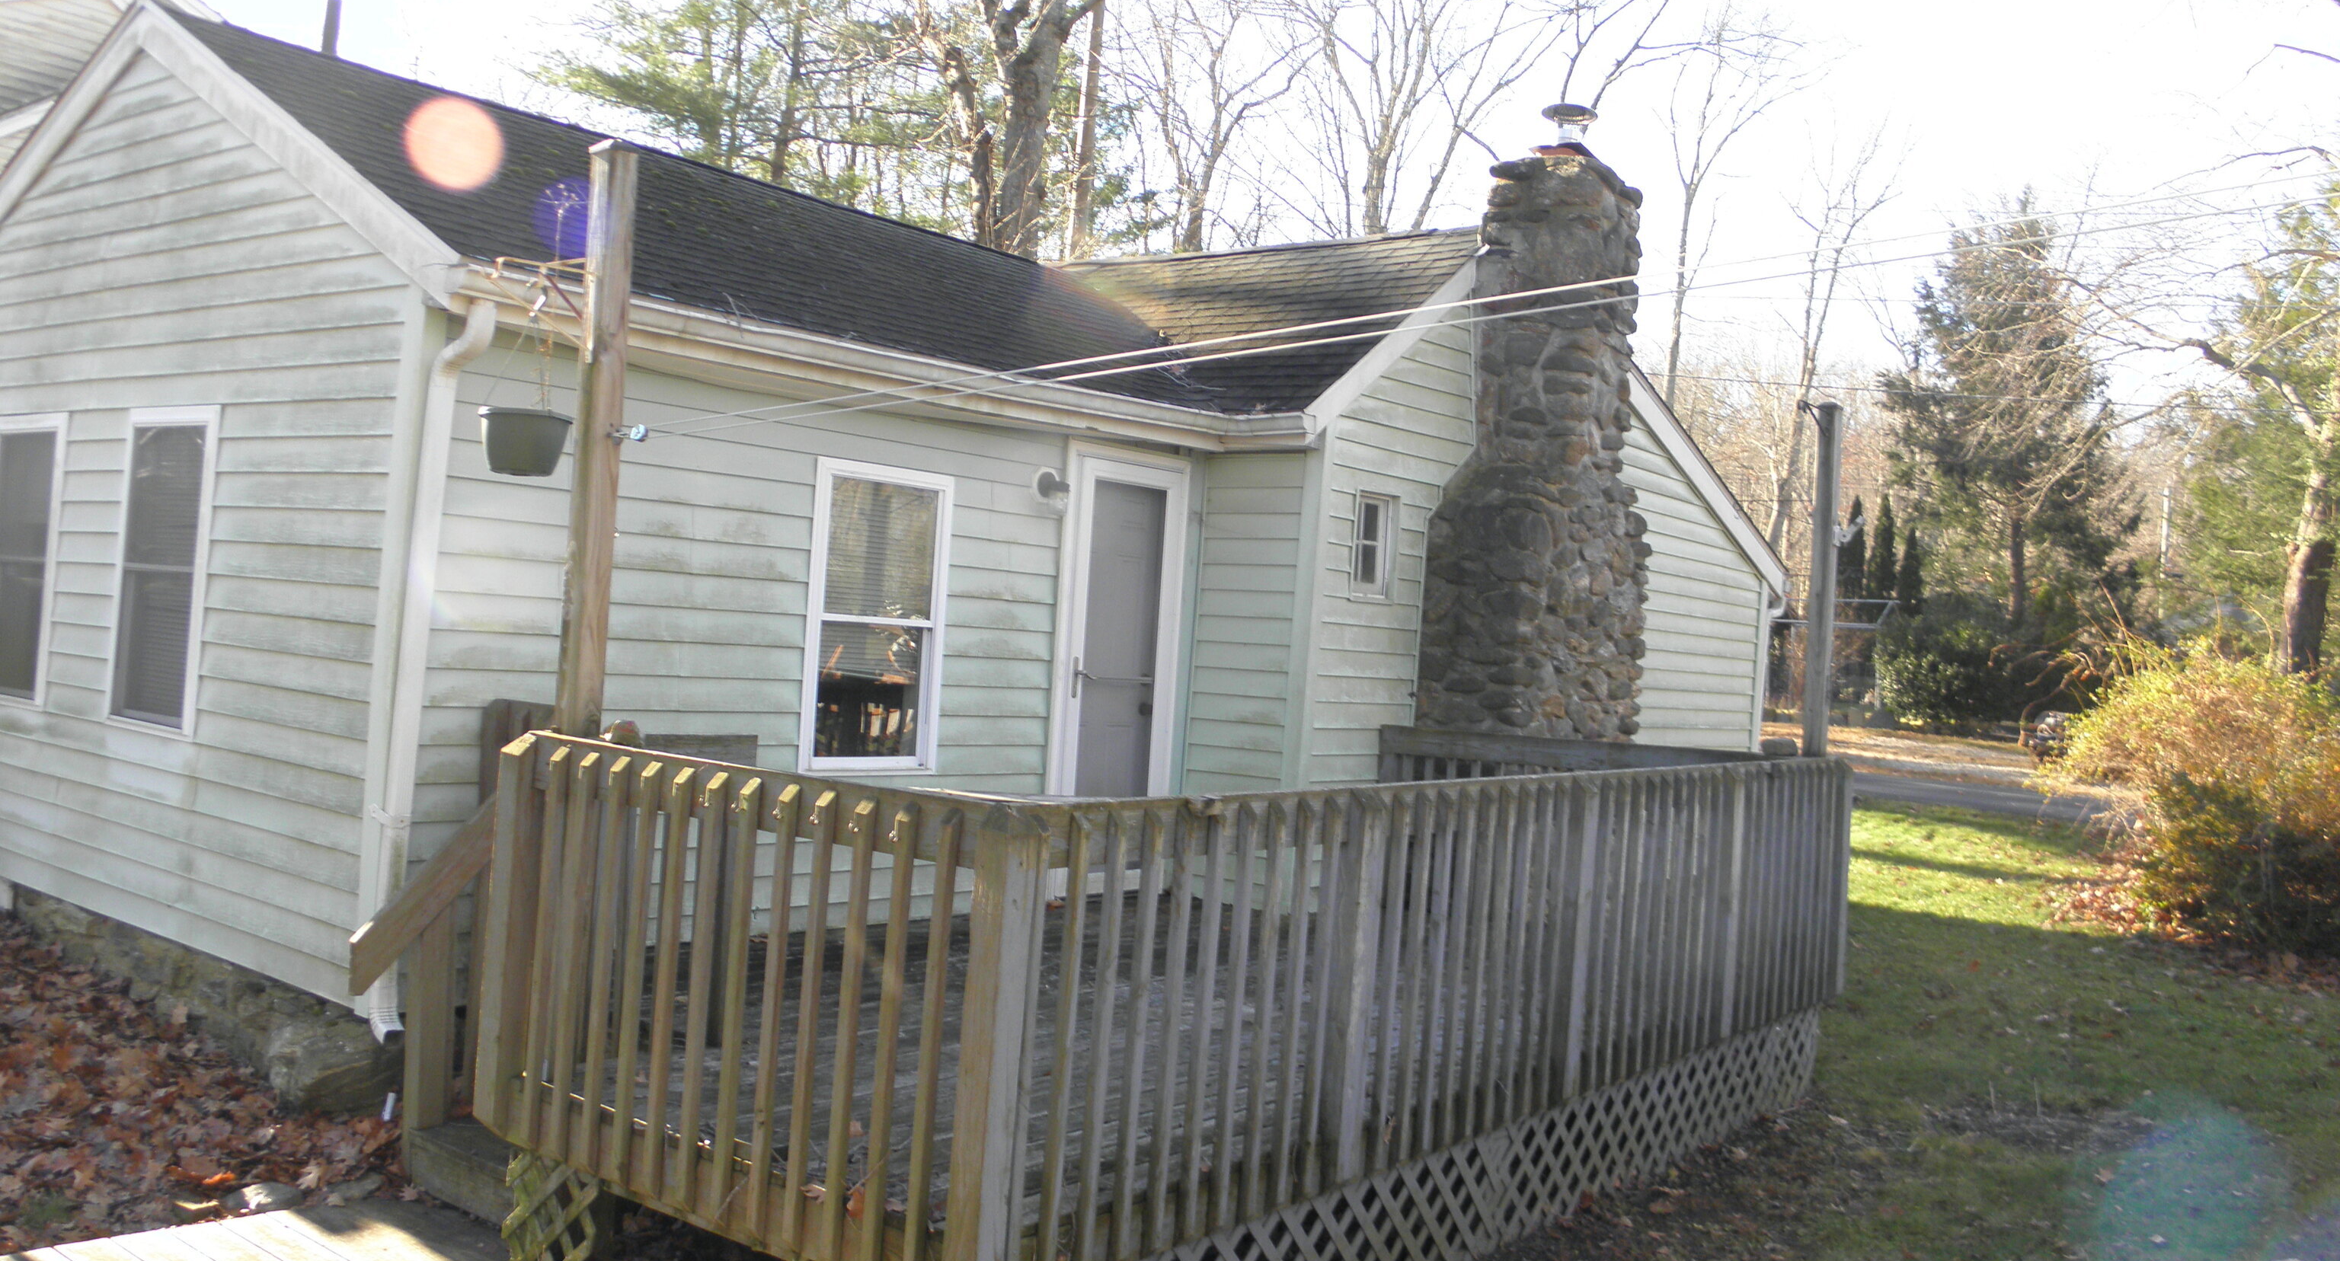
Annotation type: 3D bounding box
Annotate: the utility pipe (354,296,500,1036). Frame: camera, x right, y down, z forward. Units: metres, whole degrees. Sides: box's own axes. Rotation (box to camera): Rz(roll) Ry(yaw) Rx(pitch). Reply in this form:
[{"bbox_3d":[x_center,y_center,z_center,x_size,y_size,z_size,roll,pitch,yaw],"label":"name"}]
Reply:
[{"bbox_3d":[-2.355,0.139,6.082,0.380,2.420,0.110,4,0,40],"label":"utility pipe"}]

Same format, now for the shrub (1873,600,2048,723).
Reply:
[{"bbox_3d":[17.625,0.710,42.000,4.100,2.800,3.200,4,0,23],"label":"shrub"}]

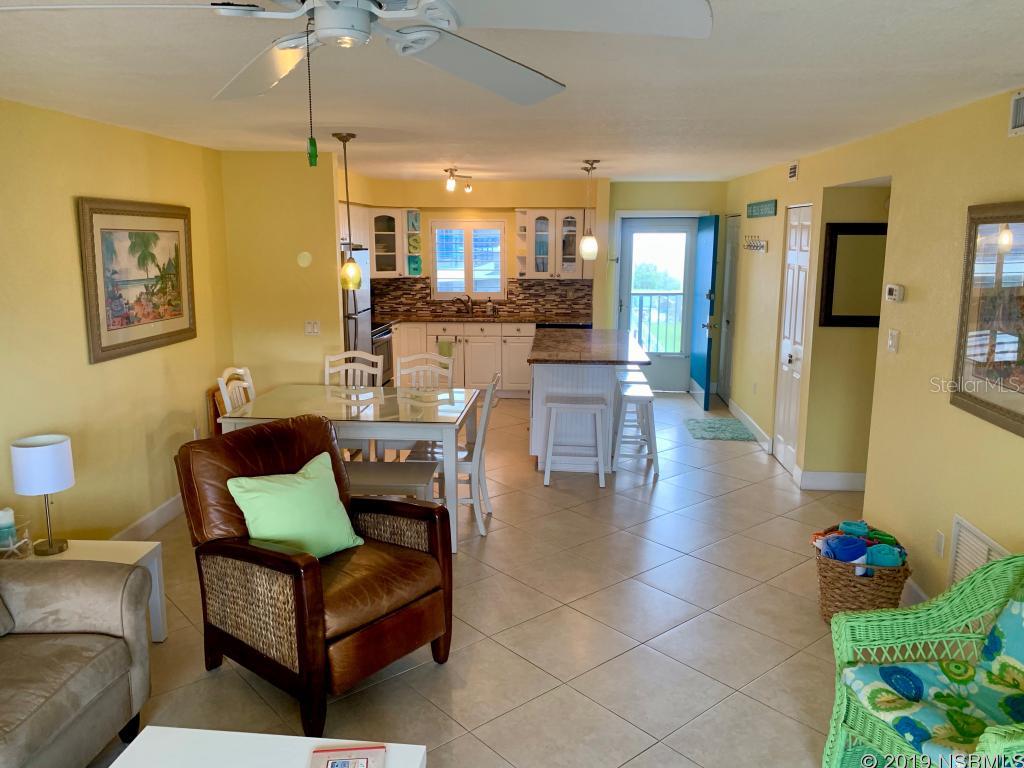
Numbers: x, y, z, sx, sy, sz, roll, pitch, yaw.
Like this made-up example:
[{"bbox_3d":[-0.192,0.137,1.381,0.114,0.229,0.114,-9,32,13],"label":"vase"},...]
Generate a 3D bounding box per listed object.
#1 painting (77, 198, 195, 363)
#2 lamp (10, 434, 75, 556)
[{"bbox_3d":[-2.203,-0.639,4.598,0.039,0.868,1.196,1,11,4],"label":"painting"},{"bbox_3d":[-2.013,0.480,3.313,0.225,0.493,0.225,1,11,4],"label":"lamp"}]

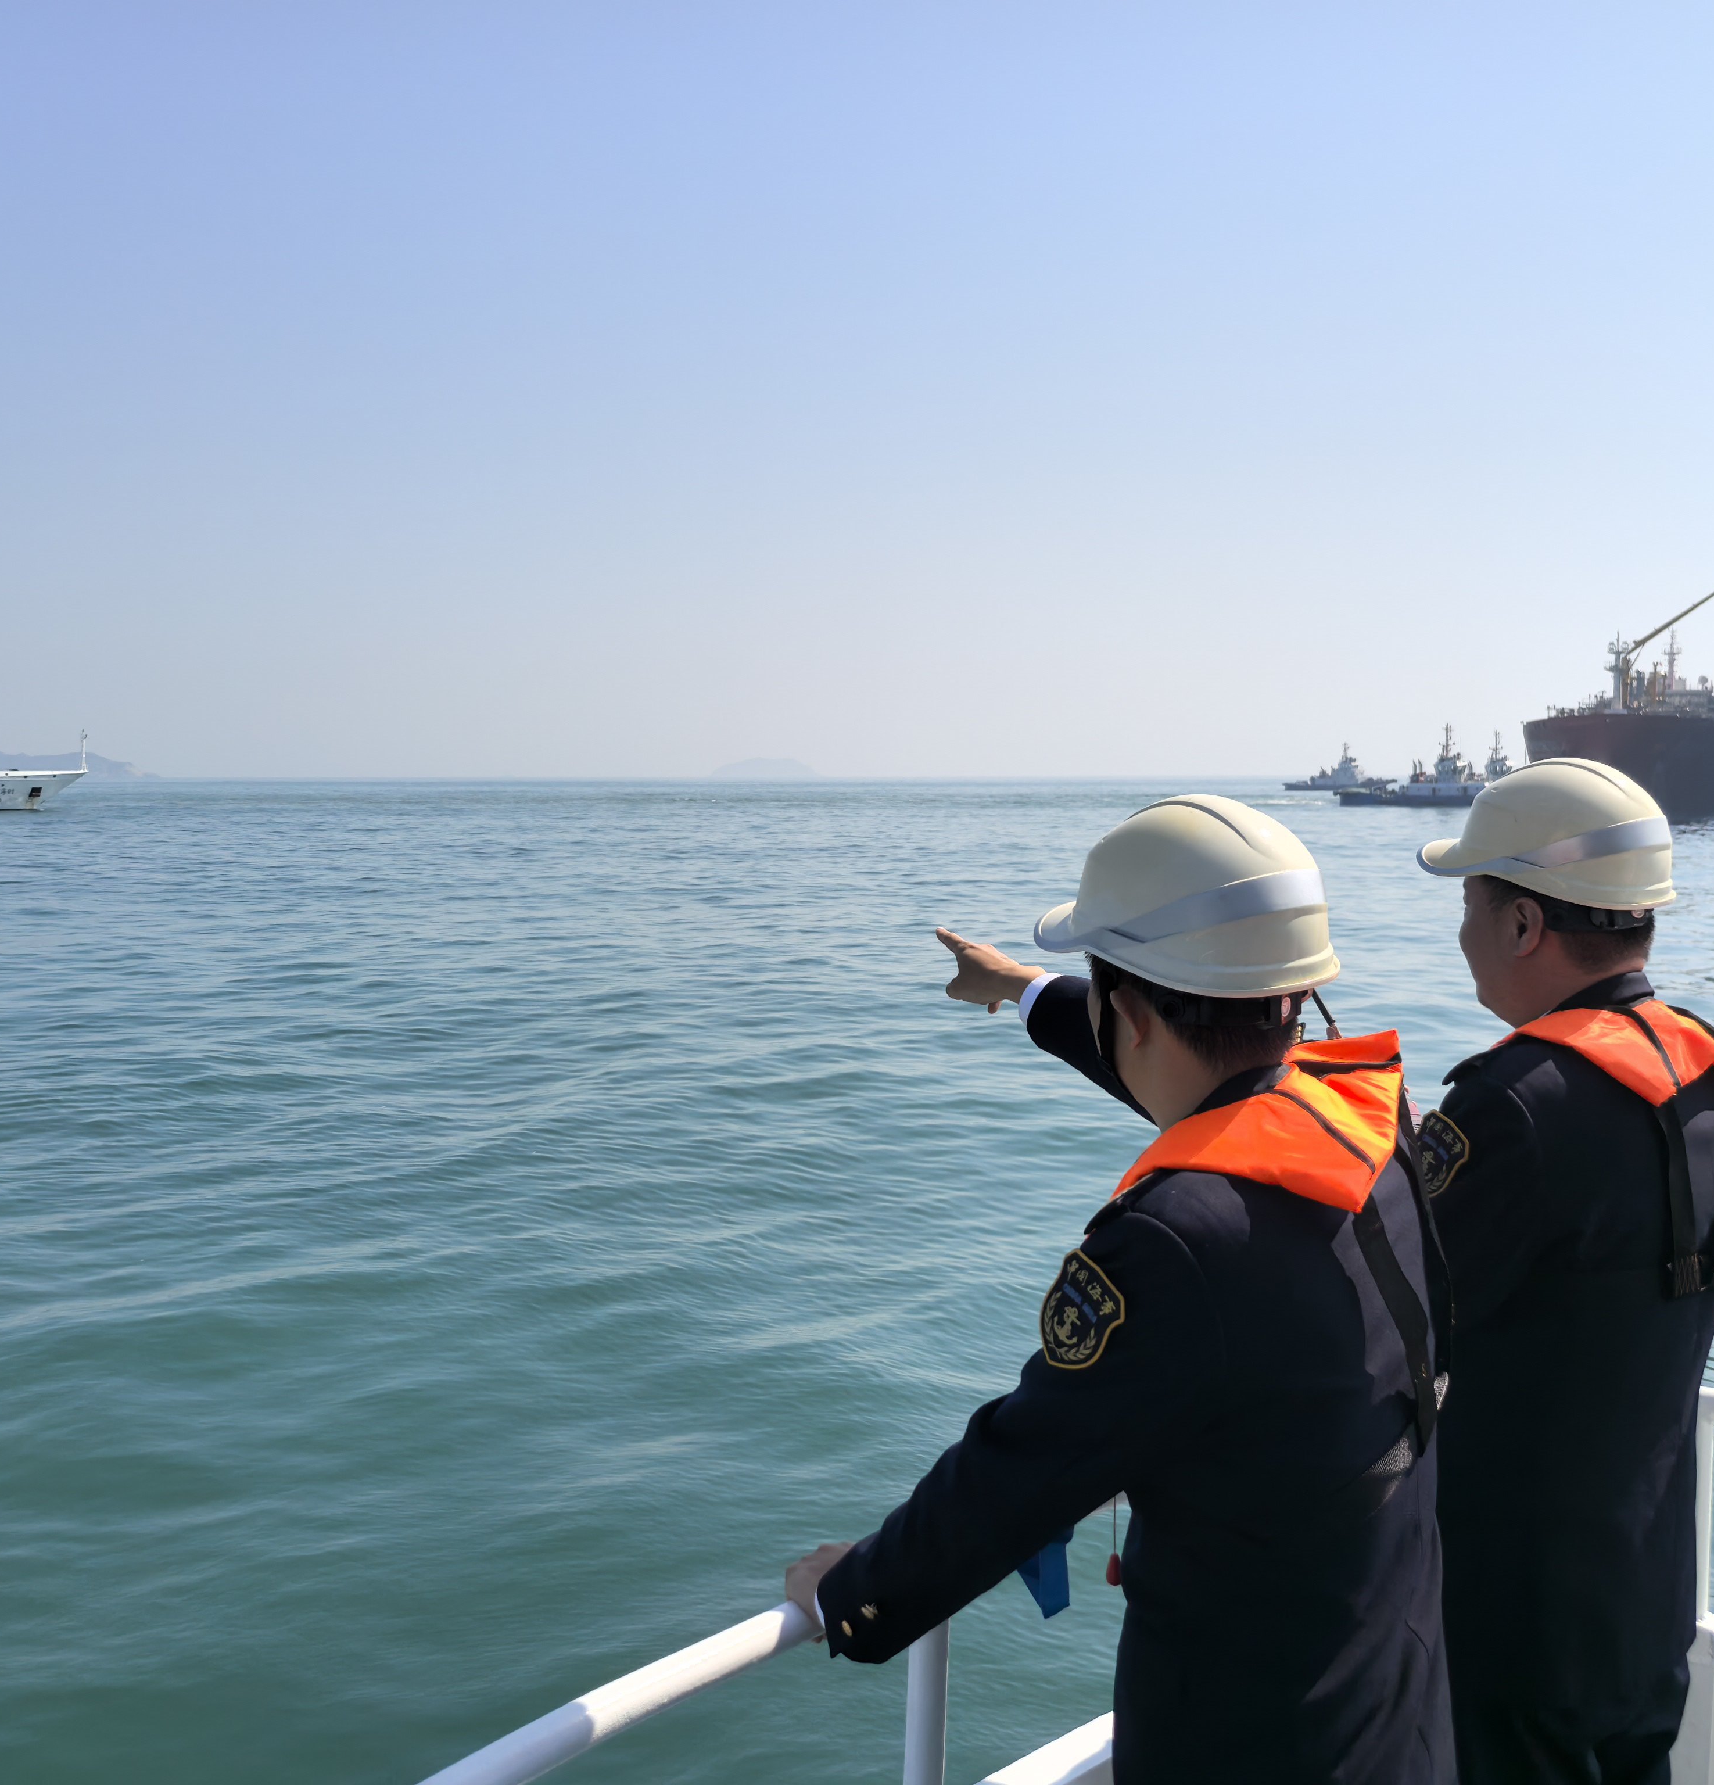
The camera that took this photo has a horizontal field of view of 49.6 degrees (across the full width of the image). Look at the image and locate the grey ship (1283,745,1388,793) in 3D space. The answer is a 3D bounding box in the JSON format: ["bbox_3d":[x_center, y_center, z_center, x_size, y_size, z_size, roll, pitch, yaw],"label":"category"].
[{"bbox_3d":[155.950,-40.204,600.000,36.000,15.000,10.000,1,4,15],"label":"grey ship"}]

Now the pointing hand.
[{"bbox_3d":[0.160,0.091,2.200,0.090,0.100,0.180,-2,14,-30],"label":"pointing hand"}]

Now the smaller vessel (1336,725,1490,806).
[{"bbox_3d":[111.583,-24.483,359.494,37.000,16.000,10.500,2,4,34],"label":"smaller vessel"}]

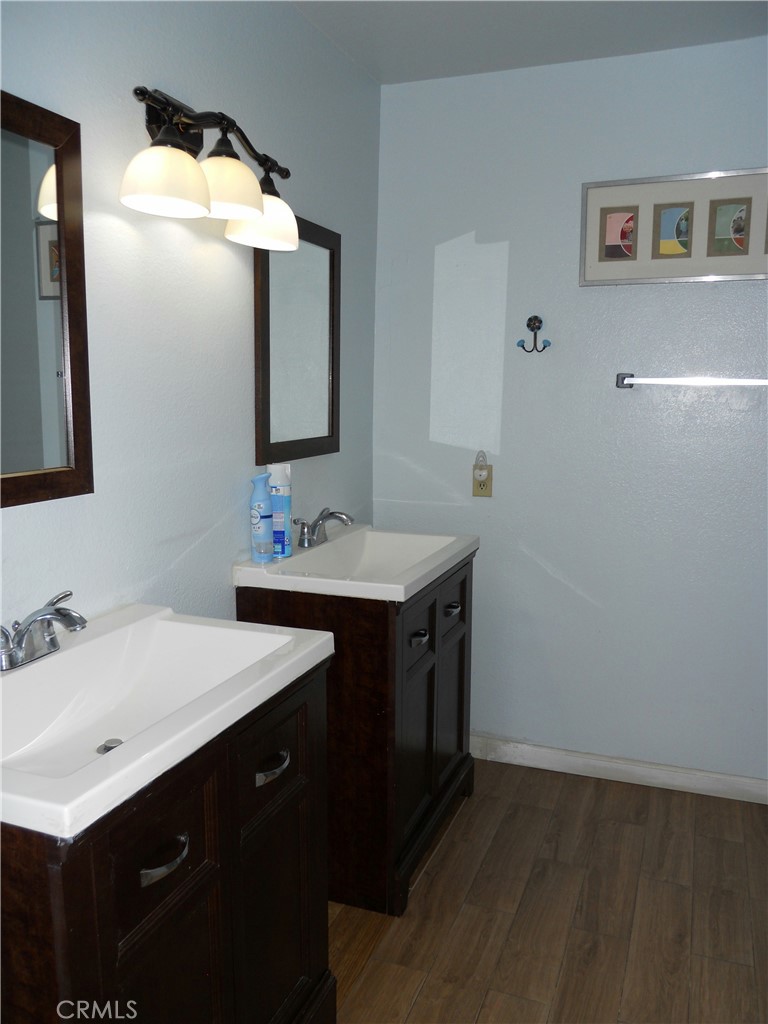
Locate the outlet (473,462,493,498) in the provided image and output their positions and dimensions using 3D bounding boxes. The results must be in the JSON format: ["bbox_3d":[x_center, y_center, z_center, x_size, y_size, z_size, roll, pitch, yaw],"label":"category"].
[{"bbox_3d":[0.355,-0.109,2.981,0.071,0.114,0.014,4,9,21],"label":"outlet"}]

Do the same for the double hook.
[{"bbox_3d":[0.516,-0.608,2.827,0.112,0.125,0.050,4,9,21],"label":"double hook"}]

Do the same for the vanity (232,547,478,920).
[{"bbox_3d":[-0.043,0.588,2.540,0.482,0.857,0.720,4,9,21],"label":"vanity"}]

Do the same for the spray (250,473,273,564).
[{"bbox_3d":[-0.333,0.017,2.277,0.060,0.238,0.058,0,8,0],"label":"spray"}]

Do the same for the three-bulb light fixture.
[{"bbox_3d":[-0.376,-0.755,1.809,0.220,0.283,0.610,4,9,21],"label":"three-bulb light fixture"}]

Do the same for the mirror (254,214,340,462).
[{"bbox_3d":[-0.246,-0.510,2.470,0.022,0.699,0.534,4,9,21],"label":"mirror"}]

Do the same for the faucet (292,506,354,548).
[{"bbox_3d":[-0.169,0.049,2.516,0.172,0.107,0.240,4,9,21],"label":"faucet"}]

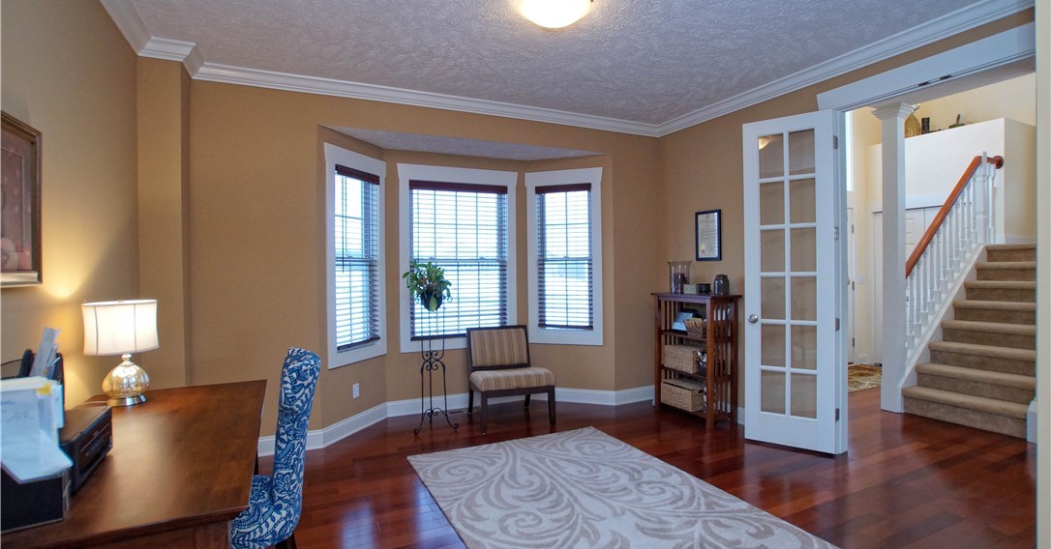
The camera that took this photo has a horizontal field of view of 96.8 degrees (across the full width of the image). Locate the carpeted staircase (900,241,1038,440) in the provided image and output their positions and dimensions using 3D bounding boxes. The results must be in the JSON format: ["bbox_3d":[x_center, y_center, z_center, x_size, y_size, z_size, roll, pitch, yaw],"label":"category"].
[{"bbox_3d":[4.382,0.471,4.251,1.740,1.550,0.820,-1,1,-26],"label":"carpeted staircase"}]

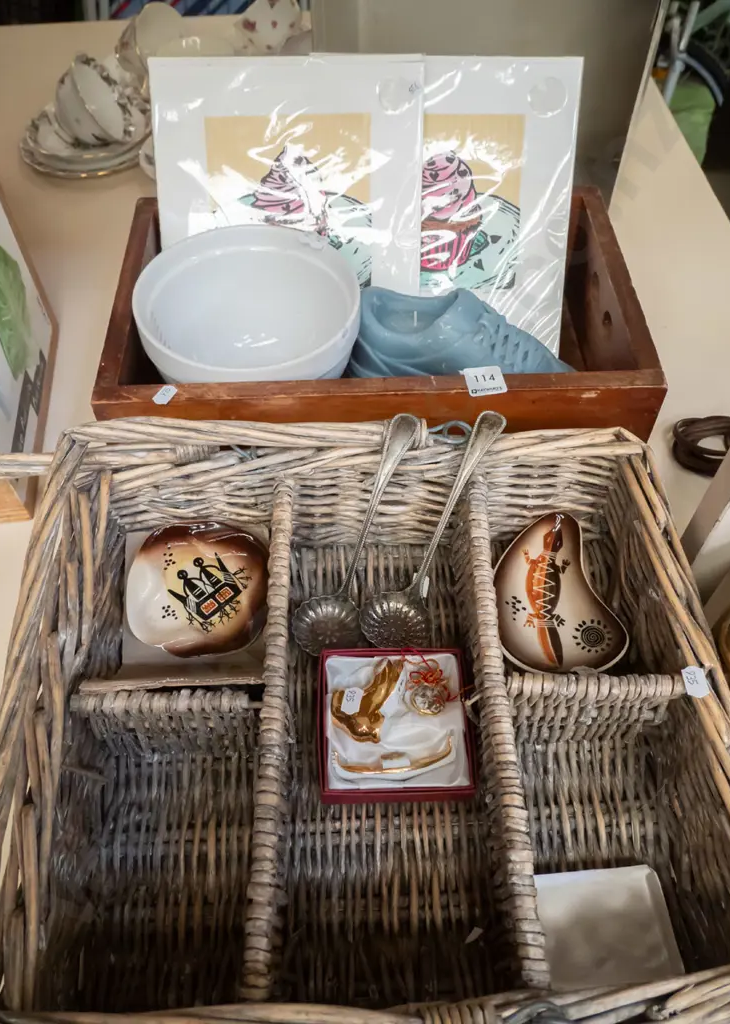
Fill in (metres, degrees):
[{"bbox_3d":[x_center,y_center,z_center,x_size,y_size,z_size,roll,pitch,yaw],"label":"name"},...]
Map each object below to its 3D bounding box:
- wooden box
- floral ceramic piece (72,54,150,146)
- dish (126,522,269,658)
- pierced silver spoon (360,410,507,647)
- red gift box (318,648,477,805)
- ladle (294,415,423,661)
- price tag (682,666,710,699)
[{"bbox_3d":[0.008,-0.149,0.687,0.400,0.102,0.244,-2,54,-1],"label":"wooden box"},{"bbox_3d":[-0.299,-0.430,0.889,0.058,0.098,0.098,-19,51,22],"label":"floral ceramic piece"},{"bbox_3d":[-0.113,0.056,0.573,0.098,0.022,0.104,-5,59,-3],"label":"dish"},{"bbox_3d":[0.054,0.014,0.565,0.045,0.026,0.189,22,75,16],"label":"pierced silver spoon"},{"bbox_3d":[0.019,0.132,0.517,0.090,0.022,0.091,-1,54,0],"label":"red gift box"},{"bbox_3d":[0.001,0.014,0.565,0.045,0.026,0.183,19,74,14],"label":"ladle"},{"bbox_3d":[0.191,0.098,0.478,0.013,0.001,0.019,-2,54,-1],"label":"price tag"}]

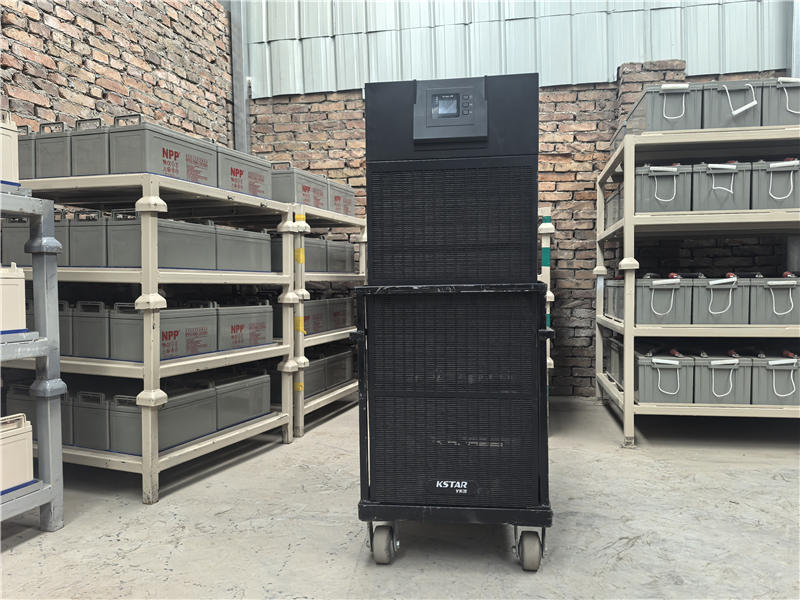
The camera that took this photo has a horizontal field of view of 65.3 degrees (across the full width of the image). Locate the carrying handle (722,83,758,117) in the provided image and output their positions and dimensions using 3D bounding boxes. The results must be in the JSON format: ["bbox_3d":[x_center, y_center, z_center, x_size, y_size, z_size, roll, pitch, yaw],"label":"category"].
[{"bbox_3d":[1.486,-0.873,2.724,0.141,0.140,0.030,0,1,12],"label":"carrying handle"}]

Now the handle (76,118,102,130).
[{"bbox_3d":[-1.088,-0.611,2.187,0.116,0.041,0.020,0,1,20],"label":"handle"}]

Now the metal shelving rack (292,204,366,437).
[{"bbox_3d":[-0.691,0.103,3.543,0.786,1.103,0.928,0,1,20],"label":"metal shelving rack"}]

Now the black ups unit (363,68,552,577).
[{"bbox_3d":[0.179,0.064,1.907,0.478,1.228,0.750,0,1,7],"label":"black ups unit"}]

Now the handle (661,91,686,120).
[{"bbox_3d":[1.220,-0.870,2.779,0.109,0.135,0.030,0,1,12],"label":"handle"}]

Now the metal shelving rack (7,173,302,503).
[{"bbox_3d":[-1.025,0.119,2.627,0.786,1.103,0.957,0,1,20],"label":"metal shelving rack"}]

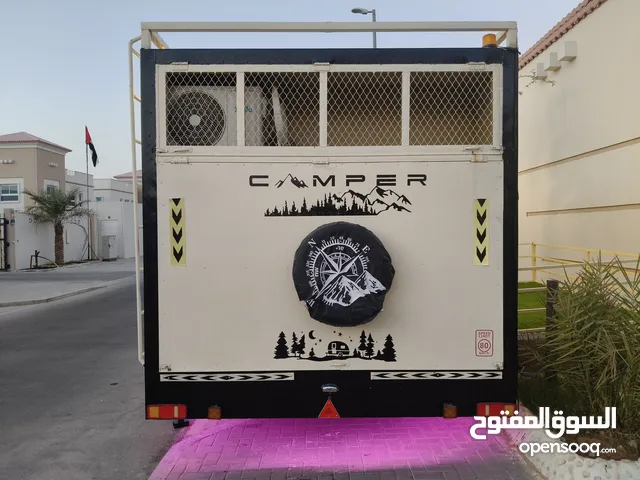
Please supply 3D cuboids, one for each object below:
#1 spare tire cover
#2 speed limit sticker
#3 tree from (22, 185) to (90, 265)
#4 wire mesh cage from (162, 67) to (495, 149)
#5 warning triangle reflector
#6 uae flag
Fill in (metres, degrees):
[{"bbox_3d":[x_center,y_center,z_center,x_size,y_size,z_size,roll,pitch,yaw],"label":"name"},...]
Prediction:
[{"bbox_3d":[0.151,0.216,3.080,0.640,0.660,0.210,0,1,0],"label":"spare tire cover"},{"bbox_3d":[1.100,0.693,3.210,0.119,0.178,0.003,0,1,0],"label":"speed limit sticker"},{"bbox_3d":[-12.536,-0.679,23.000,3.400,3.750,3.300,0,1,0],"label":"tree"},{"bbox_3d":[0.063,-0.875,3.175,2.240,0.550,0.060,0,1,0],"label":"wire mesh cage"},{"bbox_3d":[0.065,1.125,3.210,0.144,0.128,0.012,0,1,0],"label":"warning triangle reflector"},{"bbox_3d":[-12.834,-5.252,27.000,0.800,2.250,0.400,0,1,0],"label":"uae flag"}]

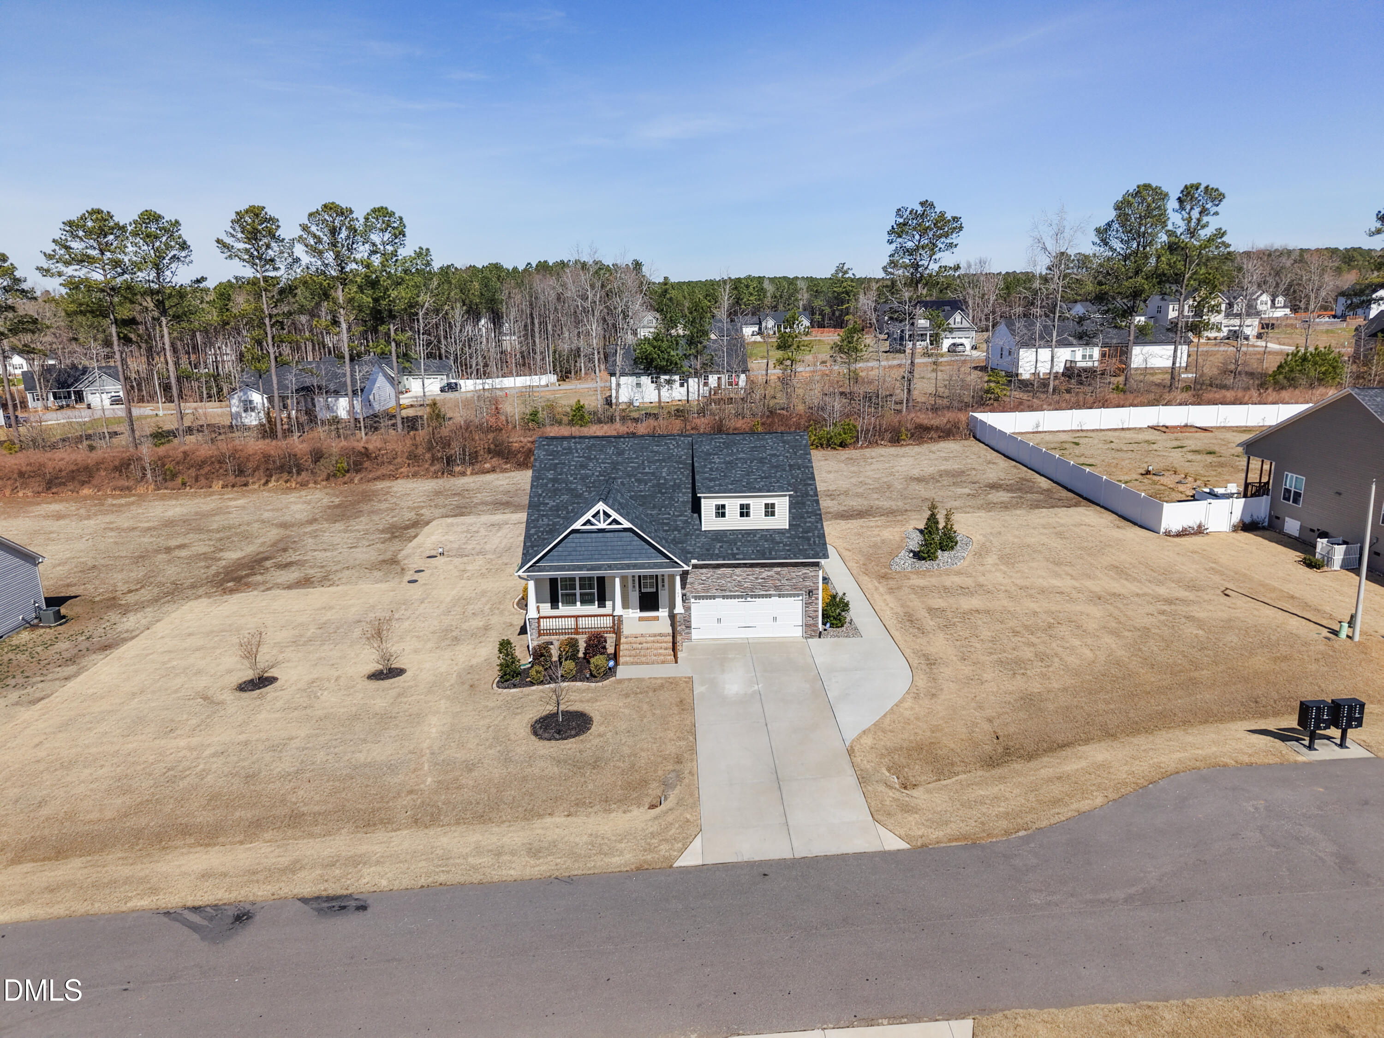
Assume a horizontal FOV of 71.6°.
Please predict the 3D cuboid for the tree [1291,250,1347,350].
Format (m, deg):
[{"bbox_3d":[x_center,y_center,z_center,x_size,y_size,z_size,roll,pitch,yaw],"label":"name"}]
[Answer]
[{"bbox_3d":[72.565,-23.973,111.324,6.300,14.352,6.300,-1,14,0],"label":"tree"}]

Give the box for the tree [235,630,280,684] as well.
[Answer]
[{"bbox_3d":[-18.591,5.823,41.149,1.915,2.564,1.915,-1,14,-1],"label":"tree"}]

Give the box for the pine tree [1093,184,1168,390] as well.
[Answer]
[{"bbox_3d":[49.506,-26.022,108.344,9.002,22.309,9.002,-1,14,-1],"label":"pine tree"}]

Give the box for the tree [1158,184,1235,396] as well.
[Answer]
[{"bbox_3d":[52.429,-24.159,101.044,6.600,21.033,6.600,-1,14,0],"label":"tree"}]

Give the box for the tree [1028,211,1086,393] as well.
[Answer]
[{"bbox_3d":[39.274,-23.157,103.277,6.189,20.097,6.189,-1,14,-1],"label":"tree"}]

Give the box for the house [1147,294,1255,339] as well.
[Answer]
[{"bbox_3d":[86.229,-34.712,163.000,14.200,8.200,10.500,0,14,8],"label":"house"}]

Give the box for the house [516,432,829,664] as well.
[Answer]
[{"bbox_3d":[-0.906,0.266,47.139,13.530,8.600,15.800,-1,14,-1],"label":"house"}]

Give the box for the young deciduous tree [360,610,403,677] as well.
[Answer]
[{"bbox_3d":[-13.277,5.296,41.127,1.775,2.801,1.775,-1,14,-1],"label":"young deciduous tree"}]

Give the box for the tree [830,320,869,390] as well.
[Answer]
[{"bbox_3d":[18.213,-18.417,109.956,4.200,8.944,4.200,-1,14,0],"label":"tree"}]

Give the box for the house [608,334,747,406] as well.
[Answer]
[{"bbox_3d":[-1.727,-19.132,123.519,17.300,7.900,13.200,-2,14,-3],"label":"house"}]

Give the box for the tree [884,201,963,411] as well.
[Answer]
[{"bbox_3d":[23.703,-21.511,98.317,8.290,21.203,8.290,-1,14,-1],"label":"tree"}]

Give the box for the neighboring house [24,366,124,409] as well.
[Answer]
[{"bbox_3d":[-102.745,-21.893,159.000,13.200,5.900,11.500,-9,15,-28],"label":"neighboring house"}]

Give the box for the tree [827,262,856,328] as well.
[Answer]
[{"bbox_3d":[43.747,-65.144,280.323,8.278,19.080,8.278,-1,14,-1],"label":"tree"}]

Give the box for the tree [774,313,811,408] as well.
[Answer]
[{"bbox_3d":[11.038,-17.351,104.773,4.100,10.511,4.100,-1,14,0],"label":"tree"}]

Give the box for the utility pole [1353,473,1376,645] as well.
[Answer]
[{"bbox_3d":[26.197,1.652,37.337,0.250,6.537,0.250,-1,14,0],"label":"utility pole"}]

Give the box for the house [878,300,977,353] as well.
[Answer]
[{"bbox_3d":[42.471,-34.853,173.427,13.000,8.600,13.000,-3,14,-9],"label":"house"}]

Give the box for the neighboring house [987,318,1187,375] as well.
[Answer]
[{"bbox_3d":[48.444,-21.665,119.052,21.200,6.600,10.500,-3,14,-7],"label":"neighboring house"}]

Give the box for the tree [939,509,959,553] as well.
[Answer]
[{"bbox_3d":[14.315,0.577,53.325,1.050,2.355,1.050,-1,14,0],"label":"tree"}]

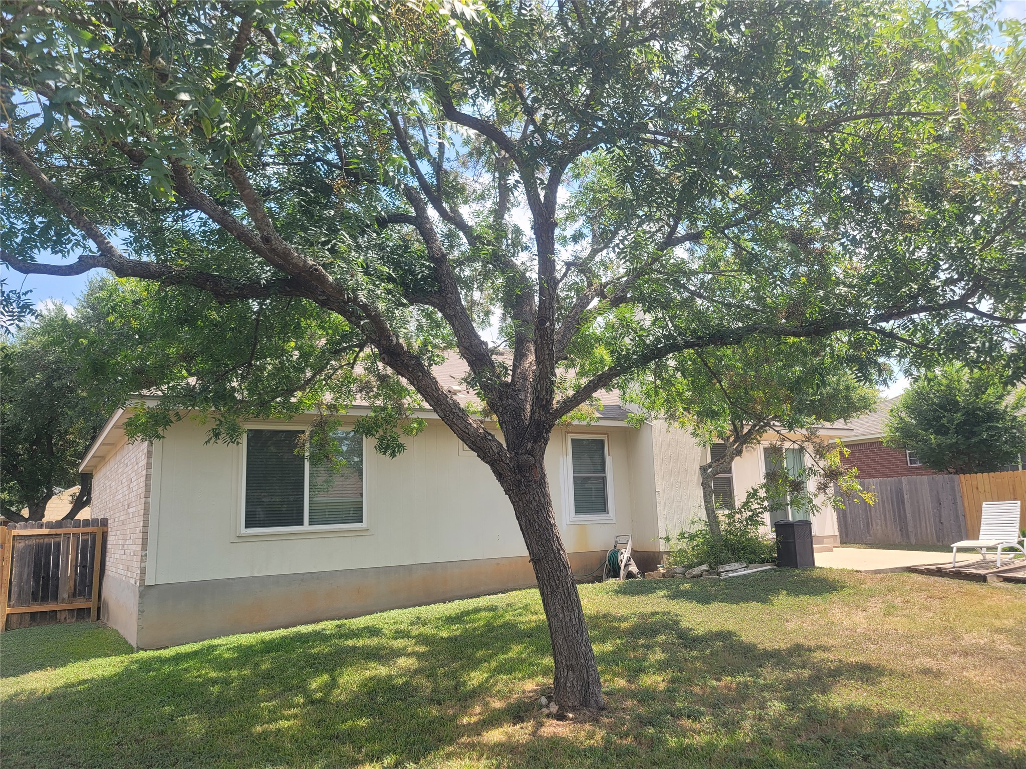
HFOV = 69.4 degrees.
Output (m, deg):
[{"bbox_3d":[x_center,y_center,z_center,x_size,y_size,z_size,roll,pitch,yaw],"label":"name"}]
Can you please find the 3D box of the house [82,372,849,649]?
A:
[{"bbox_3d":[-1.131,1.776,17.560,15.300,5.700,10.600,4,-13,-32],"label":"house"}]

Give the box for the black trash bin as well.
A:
[{"bbox_3d":[4.809,2.697,12.641,0.410,0.810,0.410,4,-13,-32],"label":"black trash bin"}]

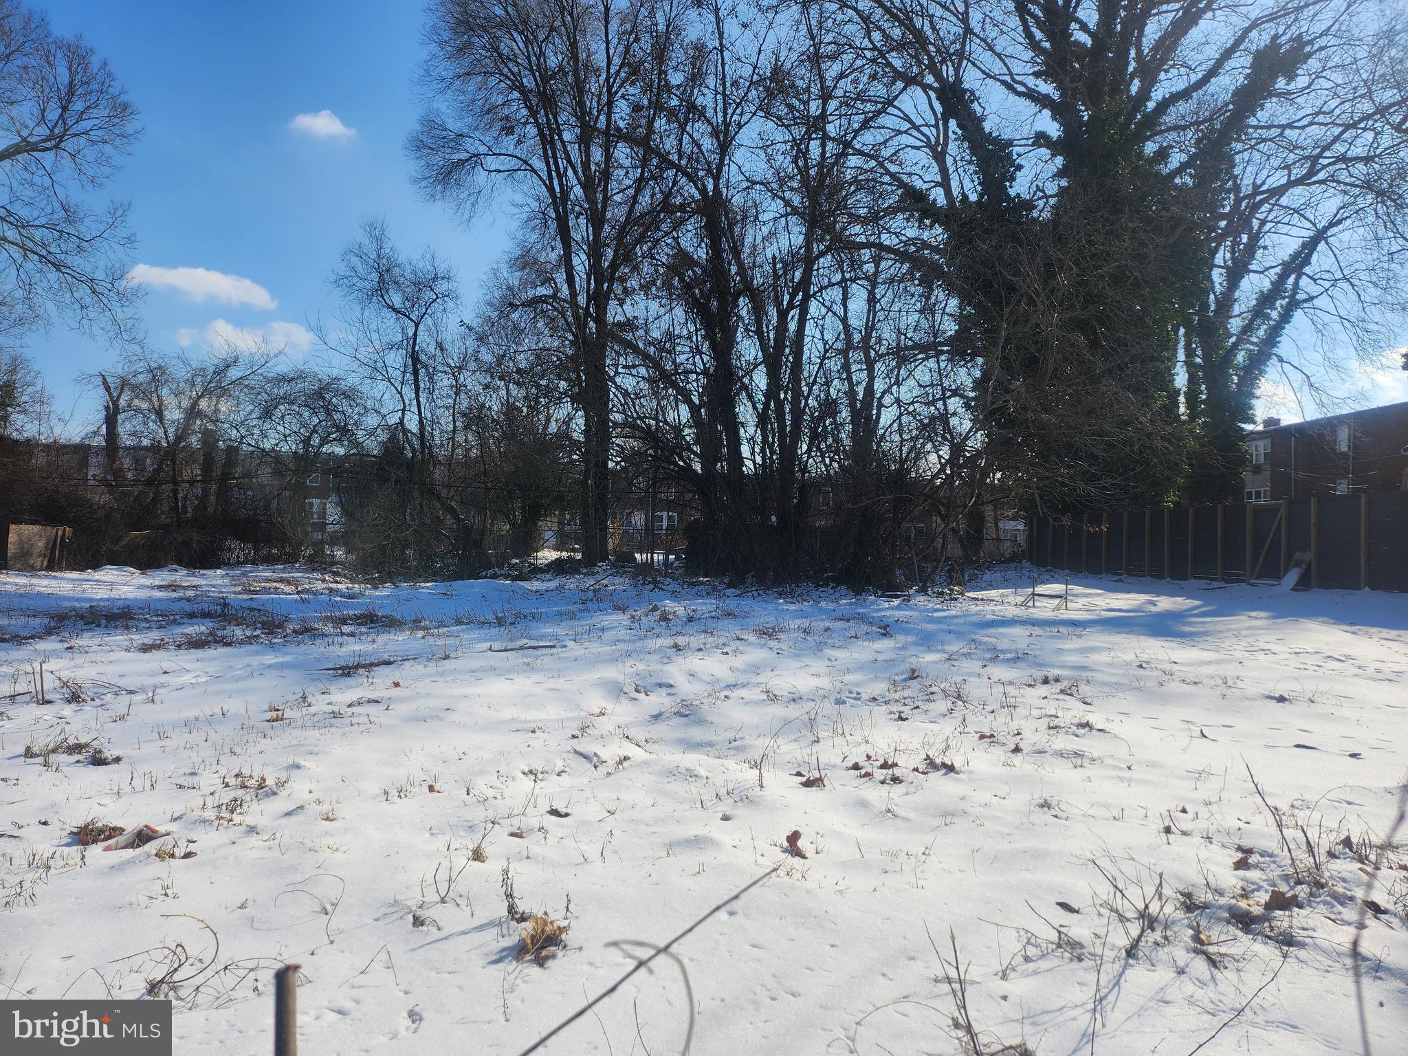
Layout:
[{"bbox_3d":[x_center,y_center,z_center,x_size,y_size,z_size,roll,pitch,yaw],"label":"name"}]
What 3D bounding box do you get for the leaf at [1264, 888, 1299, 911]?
[{"bbox_3d":[2.318,1.493,3.920,0.122,0.066,0.060,0,0,14],"label":"leaf"}]

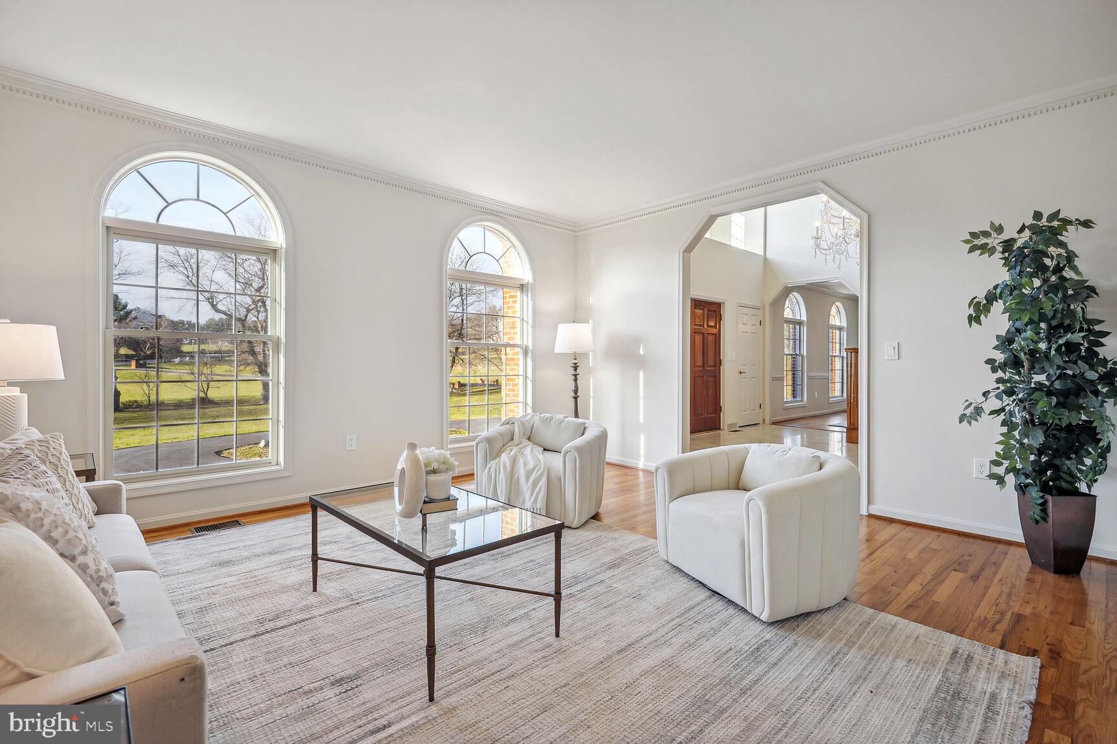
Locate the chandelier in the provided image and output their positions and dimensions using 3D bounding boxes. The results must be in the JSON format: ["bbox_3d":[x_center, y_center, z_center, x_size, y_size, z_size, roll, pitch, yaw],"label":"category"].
[{"bbox_3d":[3.484,-1.700,5.687,0.960,1.040,0.960,0,1,-42],"label":"chandelier"}]

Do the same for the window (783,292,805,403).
[{"bbox_3d":[4.663,-0.489,9.902,1.019,2.176,0.120,0,1,-42],"label":"window"}]

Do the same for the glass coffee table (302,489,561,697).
[{"bbox_3d":[-0.552,0.785,2.070,0.570,0.437,1.065,0,1,-44],"label":"glass coffee table"}]

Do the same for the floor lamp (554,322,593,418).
[{"bbox_3d":[0.167,0.232,5.153,0.403,1.507,0.403,0,1,0],"label":"floor lamp"}]

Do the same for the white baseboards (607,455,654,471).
[{"bbox_3d":[0.652,0.944,5.189,0.018,0.092,1.382,0,1,-42],"label":"white baseboards"}]

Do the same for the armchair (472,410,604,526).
[{"bbox_3d":[-0.051,0.684,3.659,0.810,0.645,0.780,0,1,26],"label":"armchair"}]

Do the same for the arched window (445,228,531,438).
[{"bbox_3d":[-0.696,-0.407,4.954,1.014,2.155,0.120,0,1,-42],"label":"arched window"}]

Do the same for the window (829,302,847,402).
[{"bbox_3d":[6.033,-0.456,10.806,1.020,2.130,0.130,-1,1,-42],"label":"window"}]

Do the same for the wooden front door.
[{"bbox_3d":[2.292,-0.069,7.755,0.900,2.030,0.050,0,1,-42],"label":"wooden front door"}]

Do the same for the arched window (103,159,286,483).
[{"bbox_3d":[-2.428,-0.362,3.358,0.980,2.140,0.130,-1,1,-42],"label":"arched window"}]

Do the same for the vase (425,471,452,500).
[{"bbox_3d":[-0.515,0.481,2.140,0.110,0.105,0.110,0,1,0],"label":"vase"}]

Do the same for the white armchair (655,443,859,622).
[{"bbox_3d":[1.034,0.708,2.486,0.780,0.635,0.810,0,1,-22],"label":"white armchair"}]

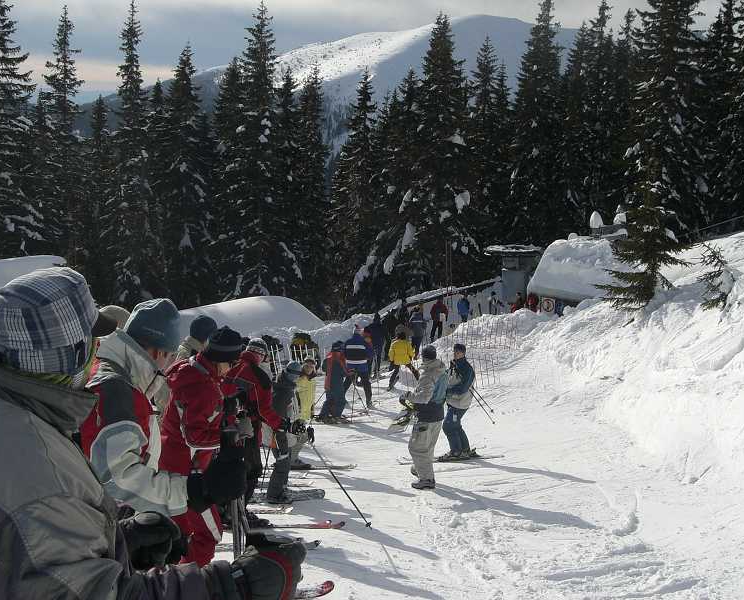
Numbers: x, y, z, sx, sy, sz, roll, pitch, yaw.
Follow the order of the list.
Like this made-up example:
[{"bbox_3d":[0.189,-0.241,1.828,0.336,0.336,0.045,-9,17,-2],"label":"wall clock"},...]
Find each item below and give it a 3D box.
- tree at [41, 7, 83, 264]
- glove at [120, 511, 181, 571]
[{"bbox_3d":[-15.810,-7.070,45.000,3.000,16.140,3.000,0,0,0],"label":"tree"},{"bbox_3d":[-0.555,0.605,2.200,0.180,0.150,0.130,0,0,-30],"label":"glove"}]

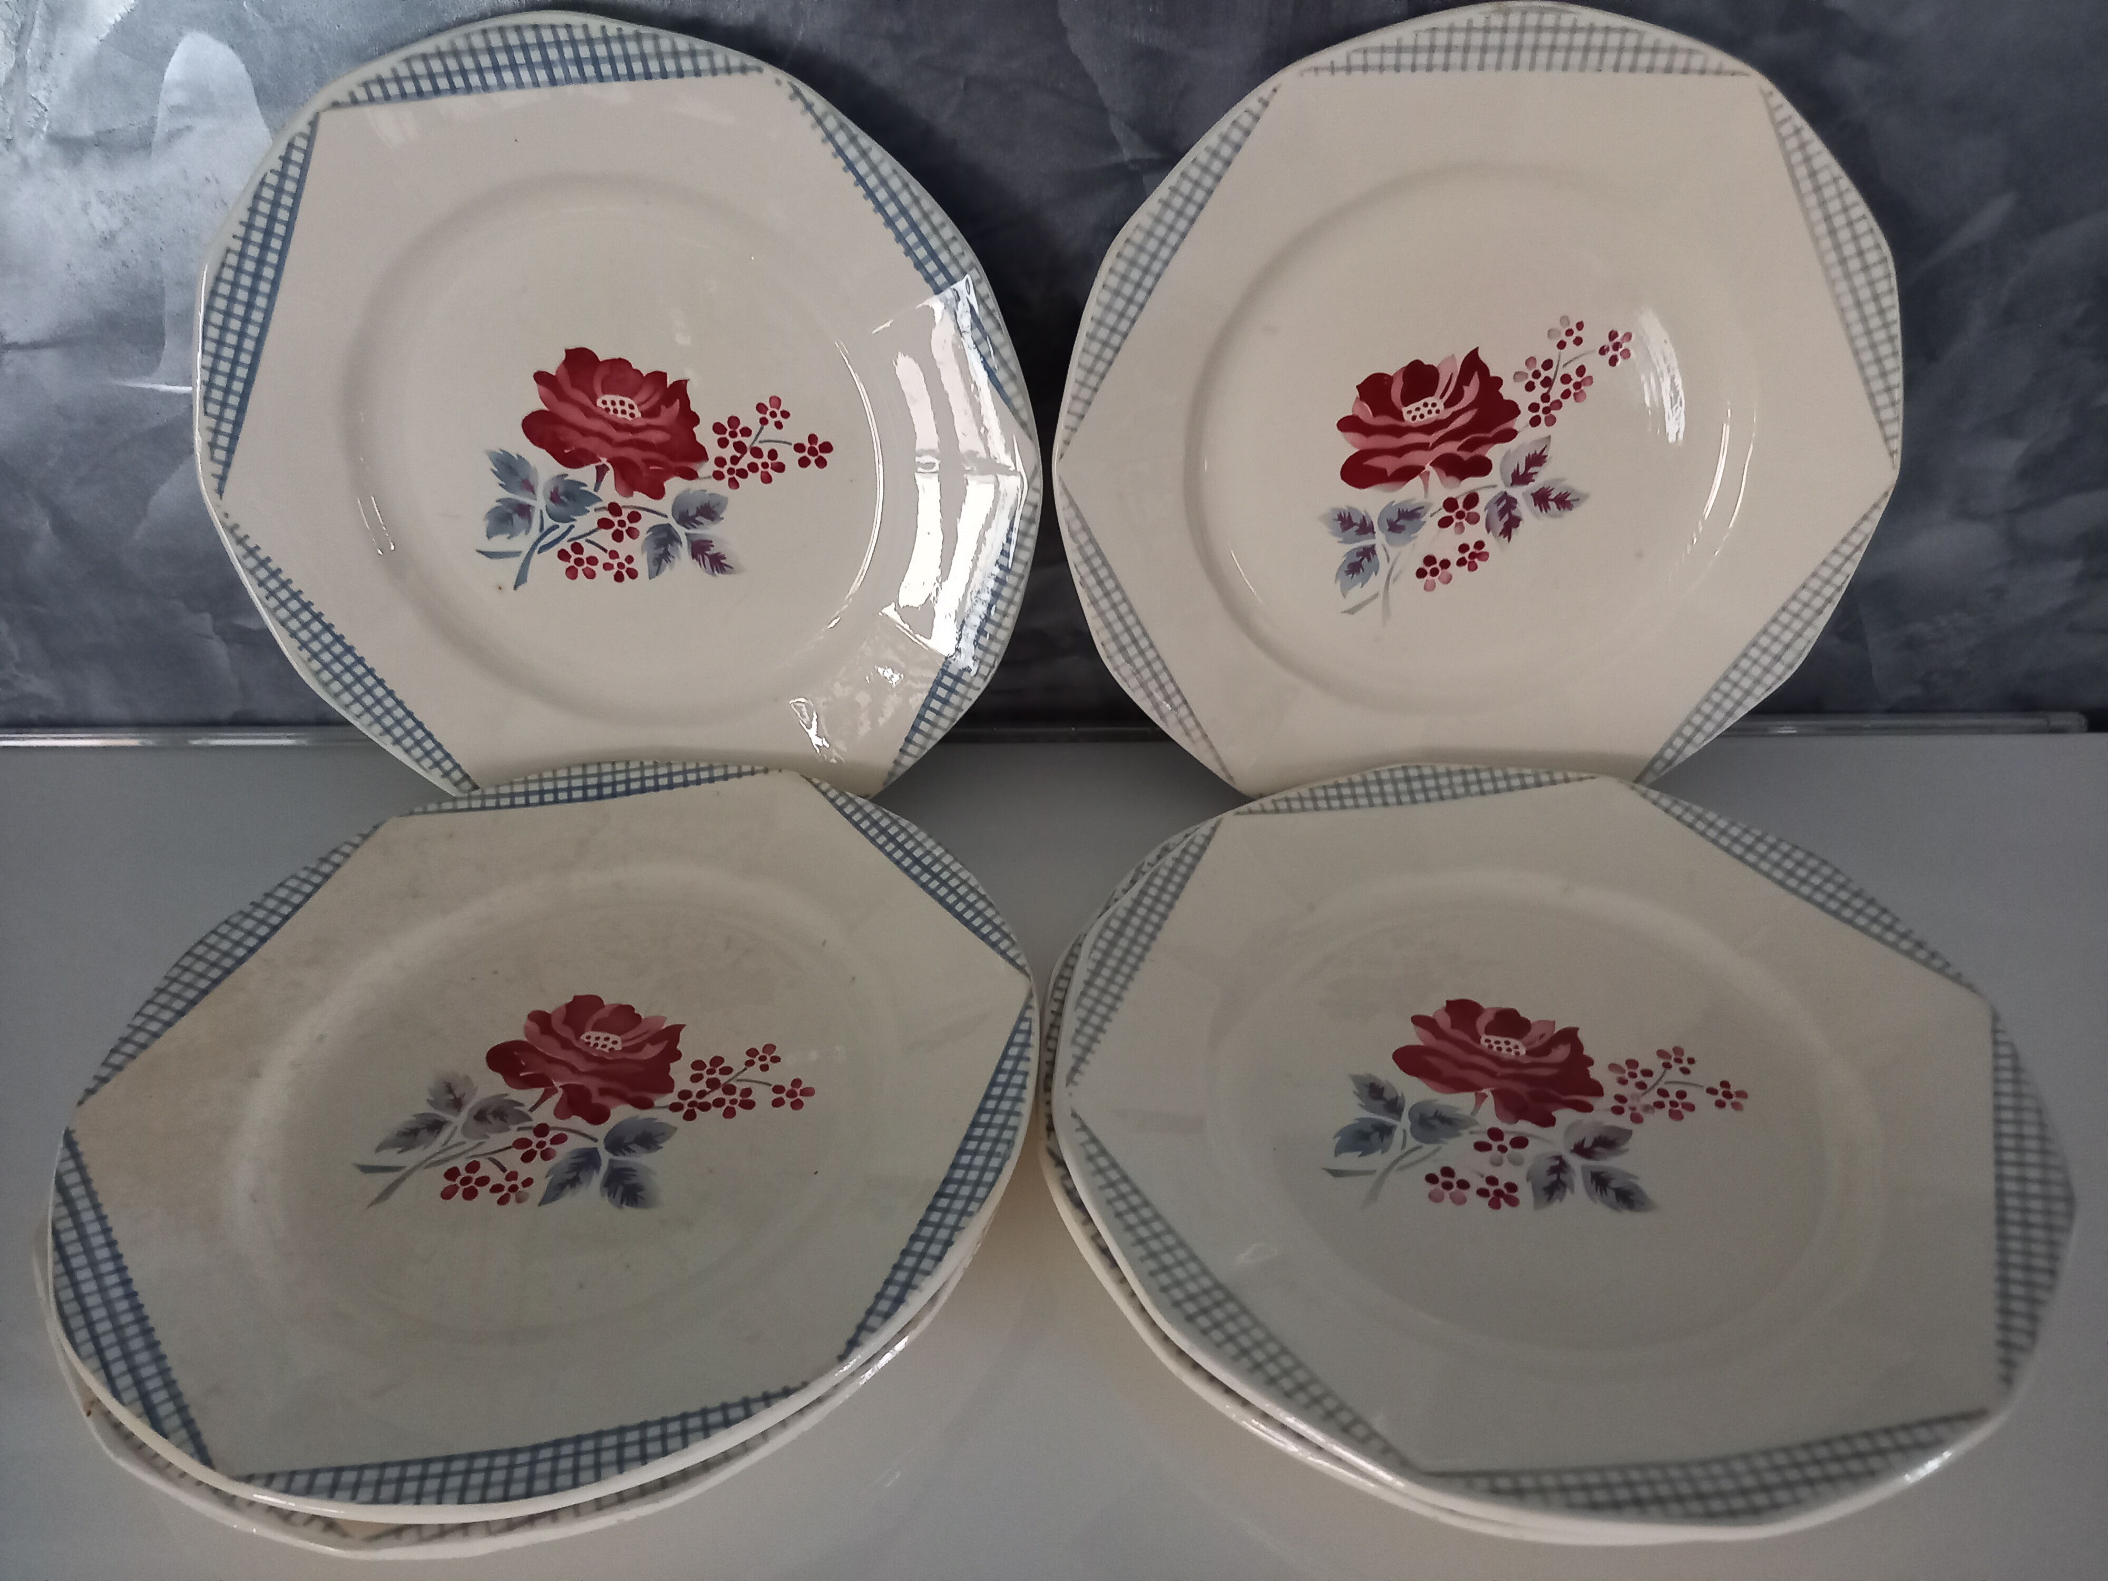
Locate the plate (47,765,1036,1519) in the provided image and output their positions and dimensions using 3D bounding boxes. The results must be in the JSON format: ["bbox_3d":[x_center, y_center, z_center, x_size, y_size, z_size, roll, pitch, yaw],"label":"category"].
[{"bbox_3d":[-0.120,0.073,0.388,0.237,0.025,0.237,-2,39,0],"label":"plate"}]

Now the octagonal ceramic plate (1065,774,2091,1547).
[{"bbox_3d":[0.120,0.074,0.385,0.237,0.025,0.237,-2,39,0],"label":"octagonal ceramic plate"}]

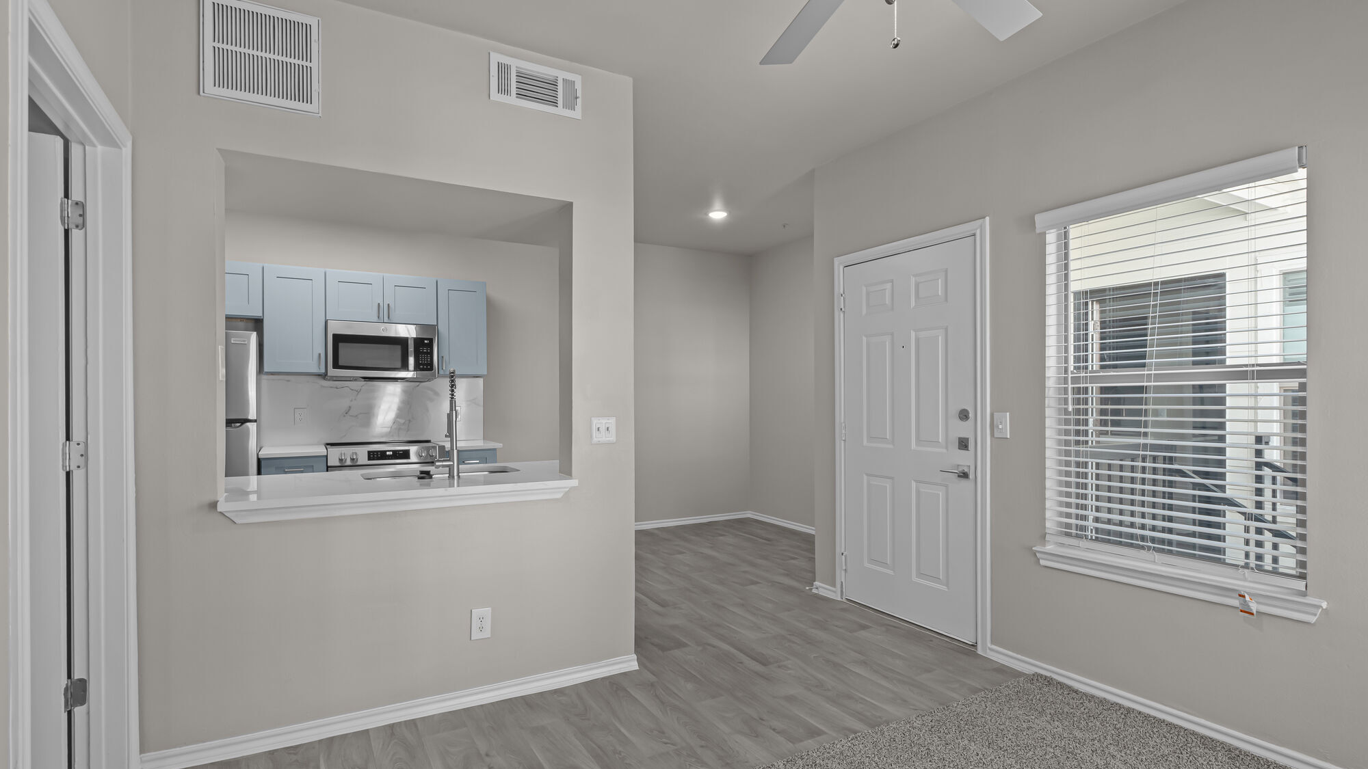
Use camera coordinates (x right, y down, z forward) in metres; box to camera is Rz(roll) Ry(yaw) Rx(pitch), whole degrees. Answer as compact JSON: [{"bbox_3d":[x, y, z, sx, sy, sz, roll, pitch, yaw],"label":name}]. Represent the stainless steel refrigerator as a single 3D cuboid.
[{"bbox_3d":[-3.334,0.519,3.875,0.734,1.741,0.677,0,-1,-29],"label":"stainless steel refrigerator"}]

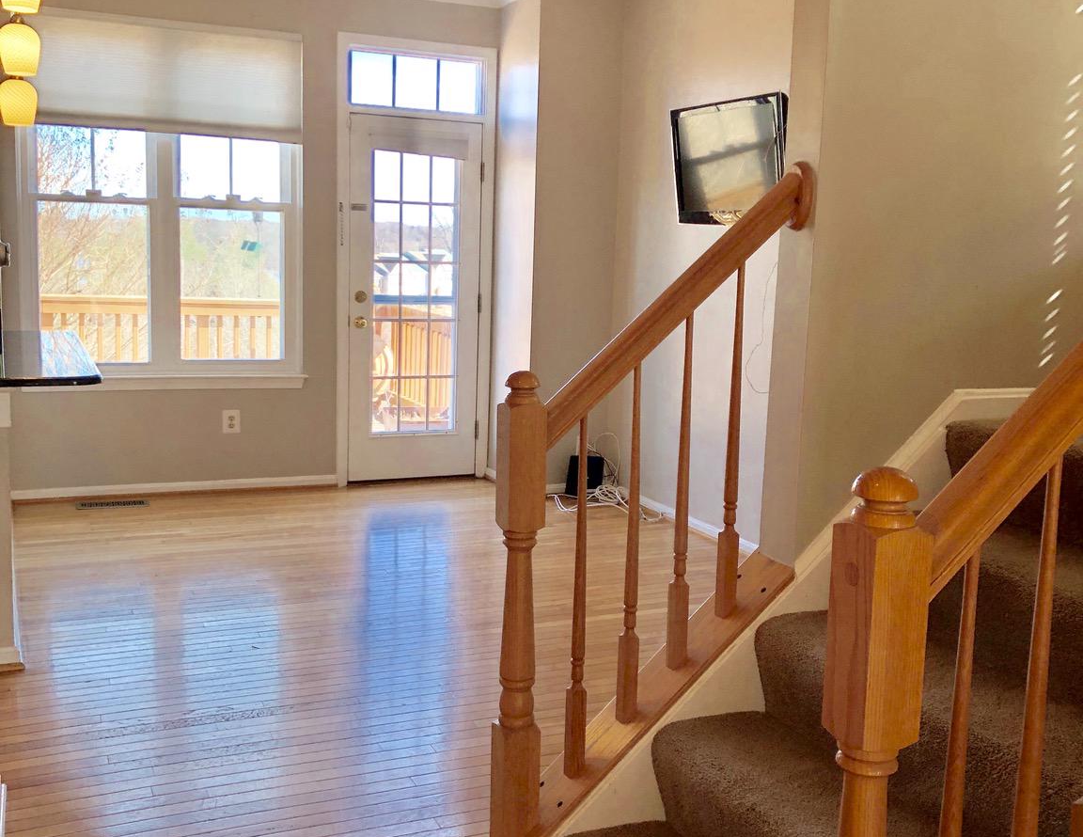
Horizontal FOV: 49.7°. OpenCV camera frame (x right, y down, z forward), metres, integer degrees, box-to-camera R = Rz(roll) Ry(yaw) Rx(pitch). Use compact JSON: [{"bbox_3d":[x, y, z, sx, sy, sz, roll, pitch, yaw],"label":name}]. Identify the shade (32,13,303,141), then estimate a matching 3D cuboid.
[{"bbox_3d":[-1.904,-1.720,5.896,1.415,0.563,0.060,-2,9,-25],"label":"shade"}]

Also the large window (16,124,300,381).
[{"bbox_3d":[-1.941,-1.111,6.030,1.415,1.797,0.100,-2,9,-25],"label":"large window"}]

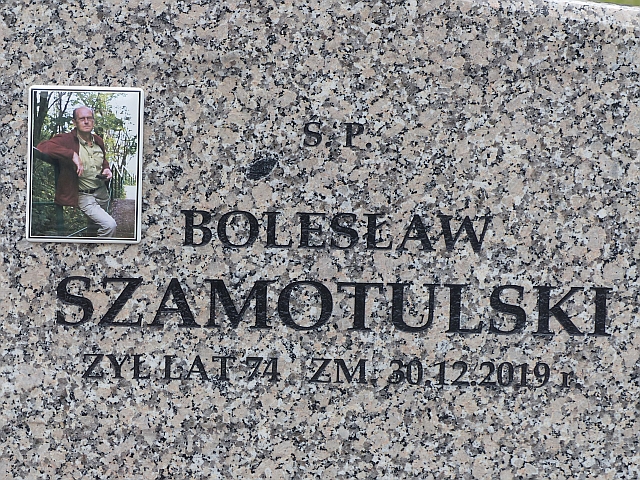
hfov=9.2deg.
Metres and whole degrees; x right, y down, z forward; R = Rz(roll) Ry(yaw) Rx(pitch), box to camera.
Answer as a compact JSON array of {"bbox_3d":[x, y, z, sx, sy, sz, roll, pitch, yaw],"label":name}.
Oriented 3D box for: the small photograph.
[{"bbox_3d":[-0.223,-0.072,3.755,0.110,0.150,0.006,1,8,0],"label":"small photograph"}]

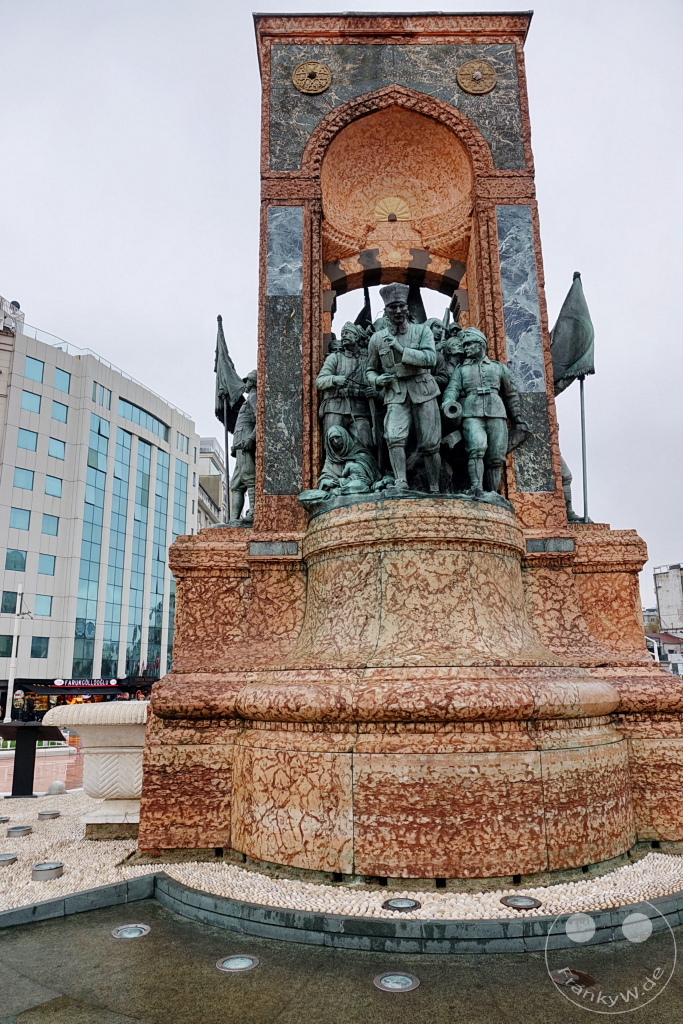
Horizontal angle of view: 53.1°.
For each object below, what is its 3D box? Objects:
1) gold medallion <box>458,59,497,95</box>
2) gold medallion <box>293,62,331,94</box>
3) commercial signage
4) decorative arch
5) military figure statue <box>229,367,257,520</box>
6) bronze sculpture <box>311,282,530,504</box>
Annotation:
[{"bbox_3d":[1.856,-5.972,9.367,0.545,0.545,0.090,-1,-13,0],"label":"gold medallion"},{"bbox_3d":[-0.403,-5.959,9.359,0.545,0.545,0.090,-1,-13,0],"label":"gold medallion"},{"bbox_3d":[-18.147,12.190,48.456,0.250,0.700,6.000,-8,-15,27],"label":"commercial signage"},{"bbox_3d":[0.734,-5.113,9.323,2.570,1.500,0.380,-1,-13,0],"label":"decorative arch"},{"bbox_3d":[-1.260,-0.948,9.430,0.640,2.280,0.800,-1,-13,0],"label":"military figure statue"},{"bbox_3d":[0.815,-1.224,7.885,2.500,2.700,1.600,-1,-13,0],"label":"bronze sculpture"}]

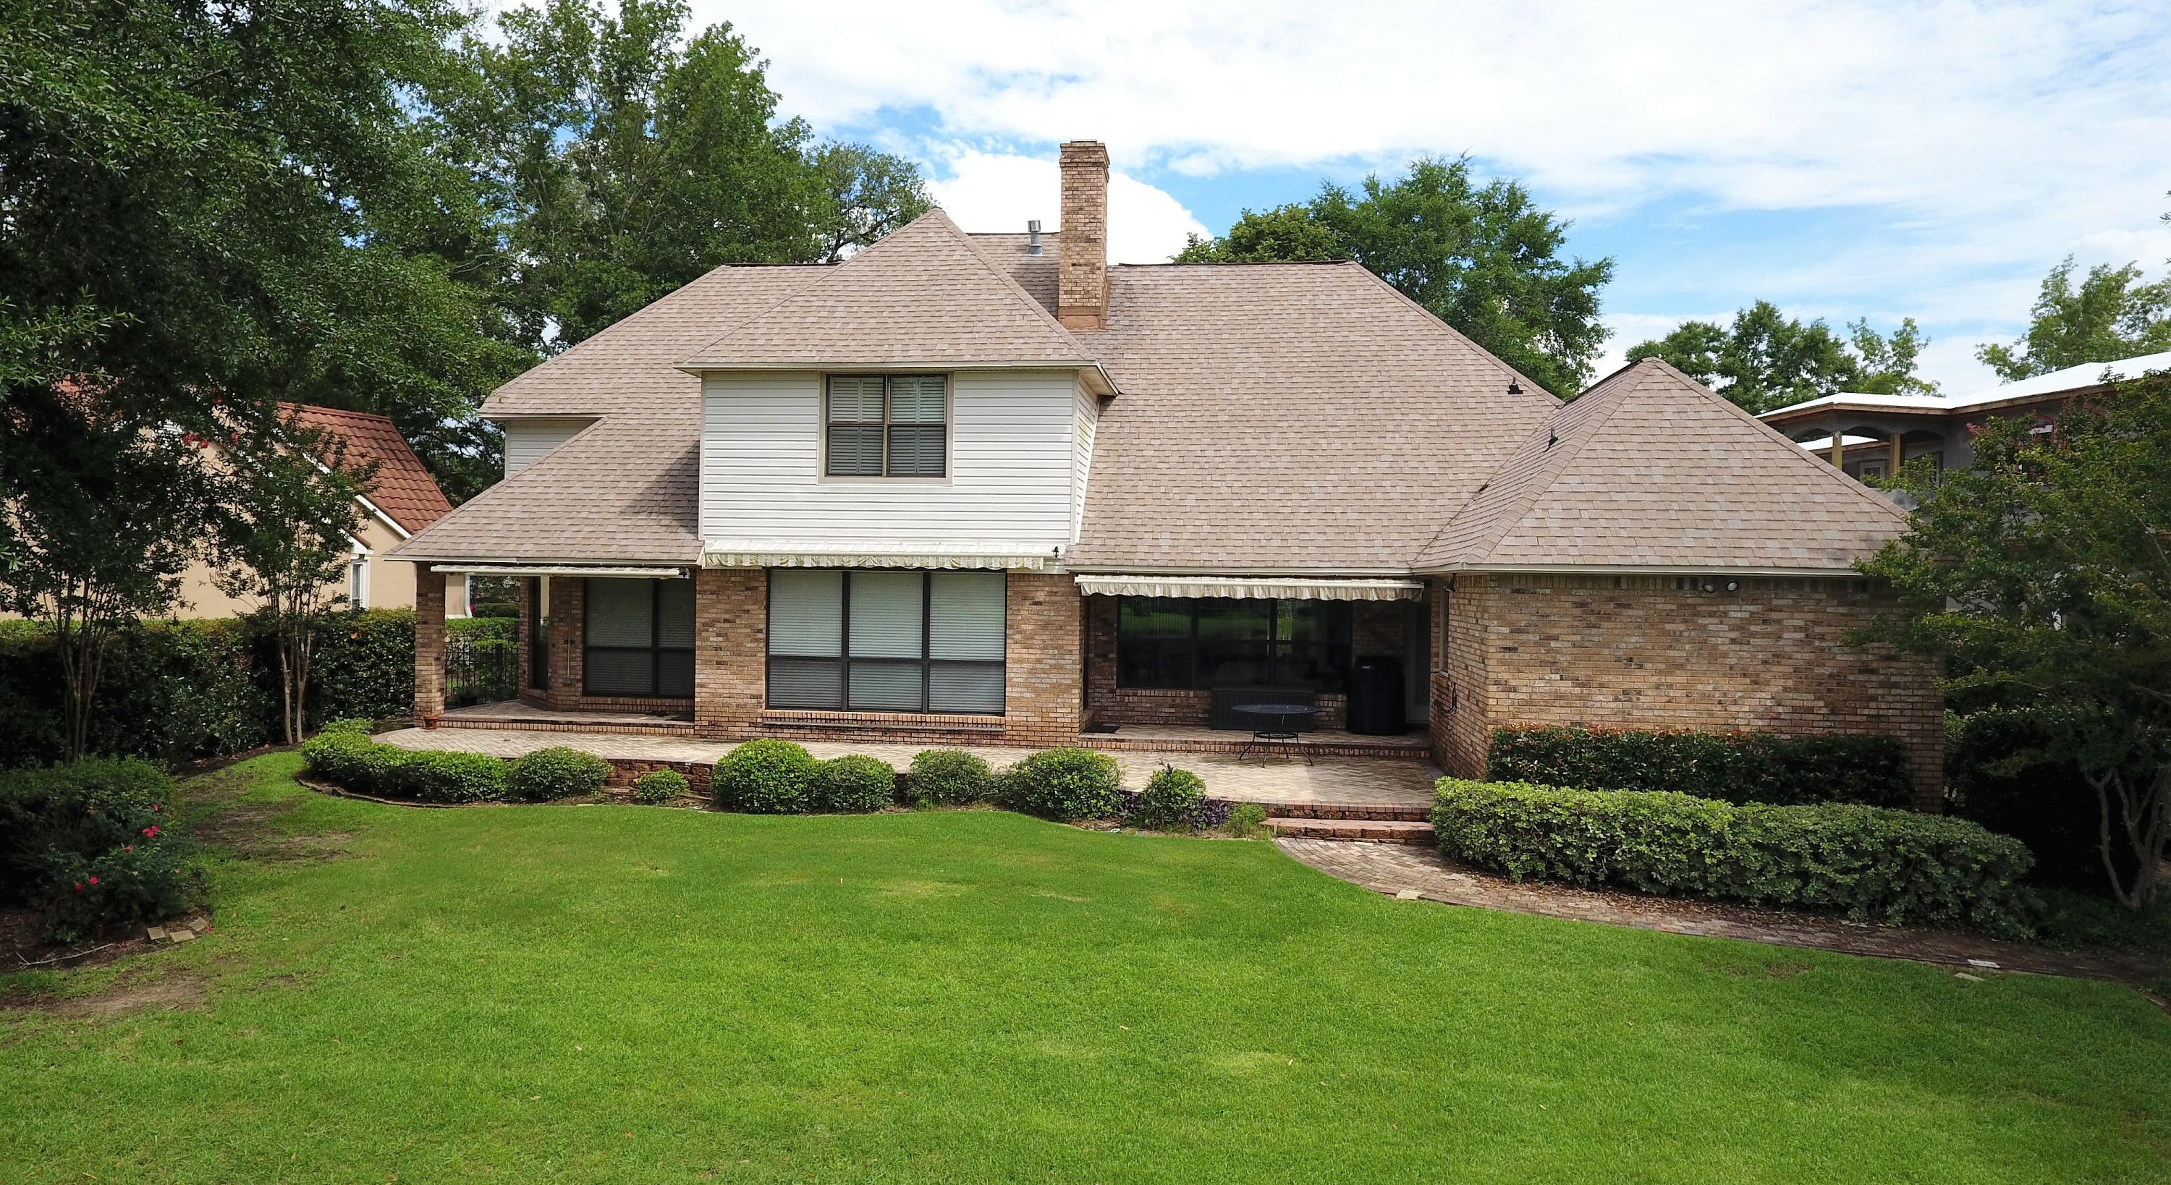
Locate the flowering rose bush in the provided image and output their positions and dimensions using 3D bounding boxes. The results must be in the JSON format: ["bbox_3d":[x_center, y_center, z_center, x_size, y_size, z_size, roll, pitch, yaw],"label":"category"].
[{"bbox_3d":[-7.338,2.041,9.508,1.050,0.960,1.000,1,0,-32],"label":"flowering rose bush"}]

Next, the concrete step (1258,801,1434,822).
[{"bbox_3d":[2.842,2.359,13.479,1.950,0.160,0.360,1,0,8],"label":"concrete step"}]

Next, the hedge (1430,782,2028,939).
[{"bbox_3d":[5.615,2.304,11.281,4.600,0.780,1.150,1,0,29],"label":"hedge"}]

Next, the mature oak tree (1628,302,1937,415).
[{"bbox_3d":[28.420,-4.440,50.984,12.621,14.770,11.990,1,0,8],"label":"mature oak tree"}]

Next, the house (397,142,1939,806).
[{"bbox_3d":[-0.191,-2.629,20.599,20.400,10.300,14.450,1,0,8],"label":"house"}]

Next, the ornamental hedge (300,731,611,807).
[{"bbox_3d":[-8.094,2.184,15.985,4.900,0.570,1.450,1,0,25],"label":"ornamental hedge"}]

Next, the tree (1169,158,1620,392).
[{"bbox_3d":[9.467,-5.254,37.981,13.258,15.848,13.258,1,0,8],"label":"tree"}]

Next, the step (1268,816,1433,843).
[{"bbox_3d":[2.792,2.515,13.143,1.950,0.150,0.420,1,0,8],"label":"step"}]

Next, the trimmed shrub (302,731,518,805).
[{"bbox_3d":[-8.628,2.174,16.140,3.900,0.560,1.300,1,0,31],"label":"trimmed shrub"}]

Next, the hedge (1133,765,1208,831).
[{"bbox_3d":[1.002,2.276,14.101,0.820,0.640,0.800,1,0,8],"label":"hedge"}]

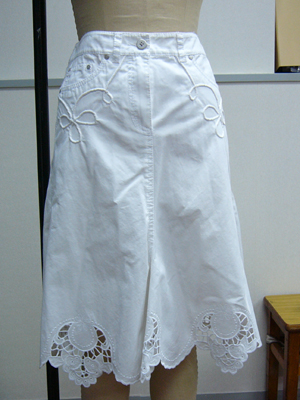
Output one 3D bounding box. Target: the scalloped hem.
[{"bbox_3d":[0.003,0.255,0.865,0.475,0.140,0.270,-2,6,-6],"label":"scalloped hem"}]

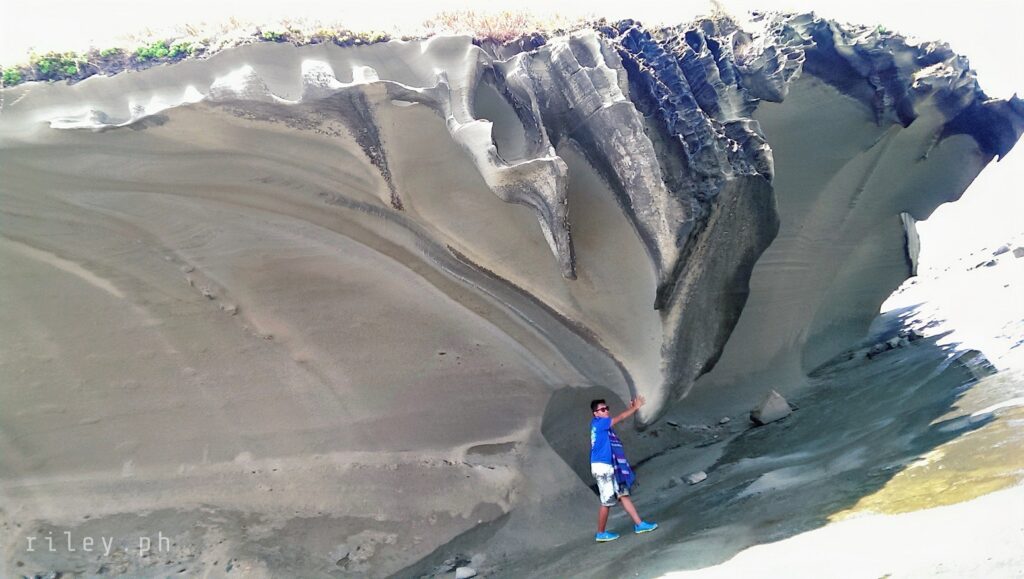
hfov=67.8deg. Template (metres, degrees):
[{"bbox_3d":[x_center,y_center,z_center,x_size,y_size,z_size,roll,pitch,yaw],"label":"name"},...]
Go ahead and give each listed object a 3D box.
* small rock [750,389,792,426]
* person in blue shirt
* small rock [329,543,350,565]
[{"bbox_3d":[4.193,1.923,12.300,0.660,0.540,0.540,0,-5,0],"label":"small rock"},{"bbox_3d":[1.323,2.116,8.950,0.750,1.660,0.520,1,-5,-9],"label":"person in blue shirt"},{"bbox_3d":[-1.926,2.948,8.500,0.240,0.220,0.200,0,-5,0],"label":"small rock"}]

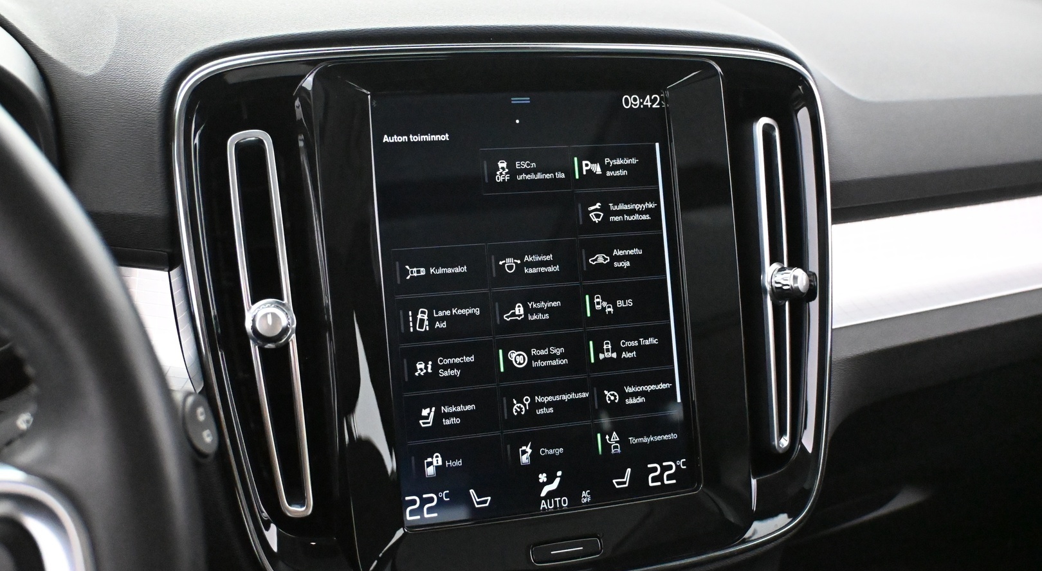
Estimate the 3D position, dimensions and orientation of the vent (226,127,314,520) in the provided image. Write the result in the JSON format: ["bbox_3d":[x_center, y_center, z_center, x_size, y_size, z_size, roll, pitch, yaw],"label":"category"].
[{"bbox_3d":[-0.097,0.015,0.446,0.018,0.153,0.012,-7,0,-6],"label":"vent"}]

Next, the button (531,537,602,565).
[{"bbox_3d":[0.018,0.113,0.475,0.032,0.009,0.006,-4,-19,-18],"label":"button"}]

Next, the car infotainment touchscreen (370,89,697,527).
[{"bbox_3d":[0.007,0.006,0.485,0.135,0.179,0.010,-4,-1,-18],"label":"car infotainment touchscreen"}]

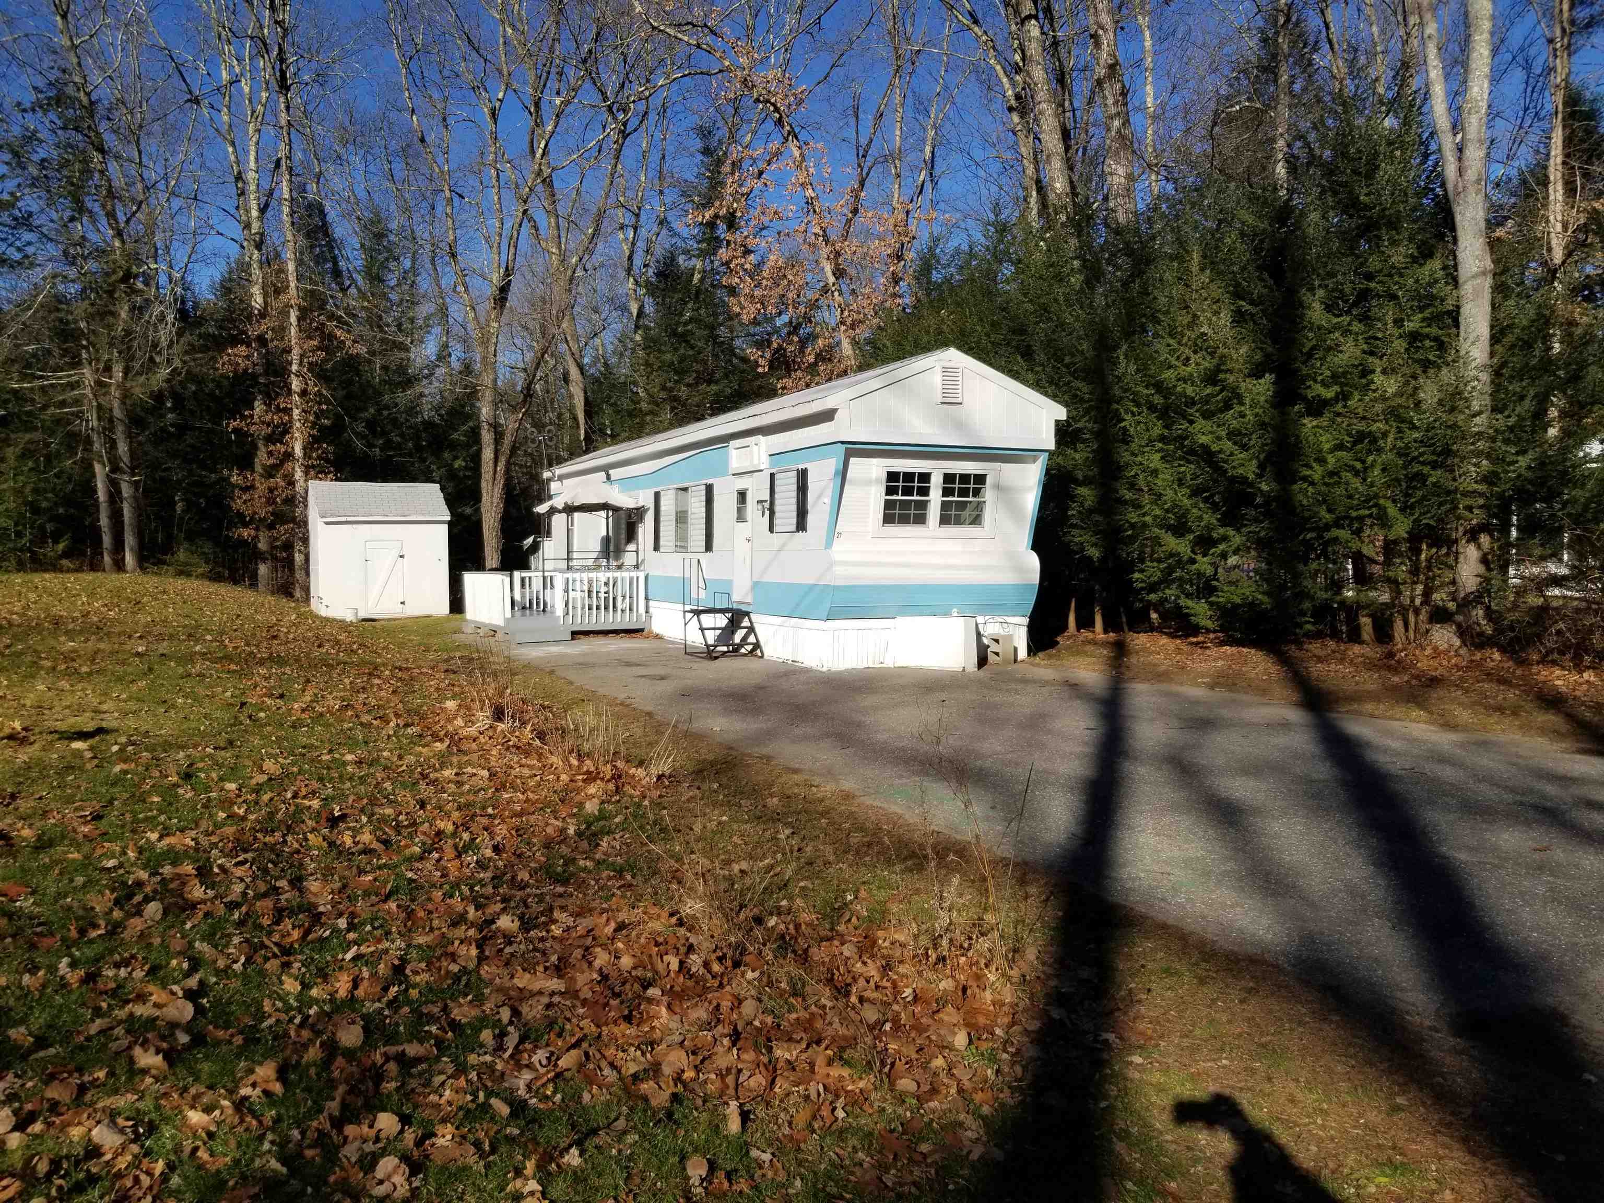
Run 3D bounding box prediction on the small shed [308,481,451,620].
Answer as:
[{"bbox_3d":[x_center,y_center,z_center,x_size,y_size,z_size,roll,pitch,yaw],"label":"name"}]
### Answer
[{"bbox_3d":[-10.590,-1.297,30.234,3.090,3.250,2.400,-1,3,-28],"label":"small shed"}]

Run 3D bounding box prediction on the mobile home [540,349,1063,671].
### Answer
[{"bbox_3d":[-1.347,-1.447,22.121,3.360,4.020,15.420,-1,3,-24],"label":"mobile home"}]

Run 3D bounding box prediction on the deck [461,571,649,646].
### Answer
[{"bbox_3d":[-4.704,0.019,22.861,2.520,1.200,4.200,-1,3,-24],"label":"deck"}]

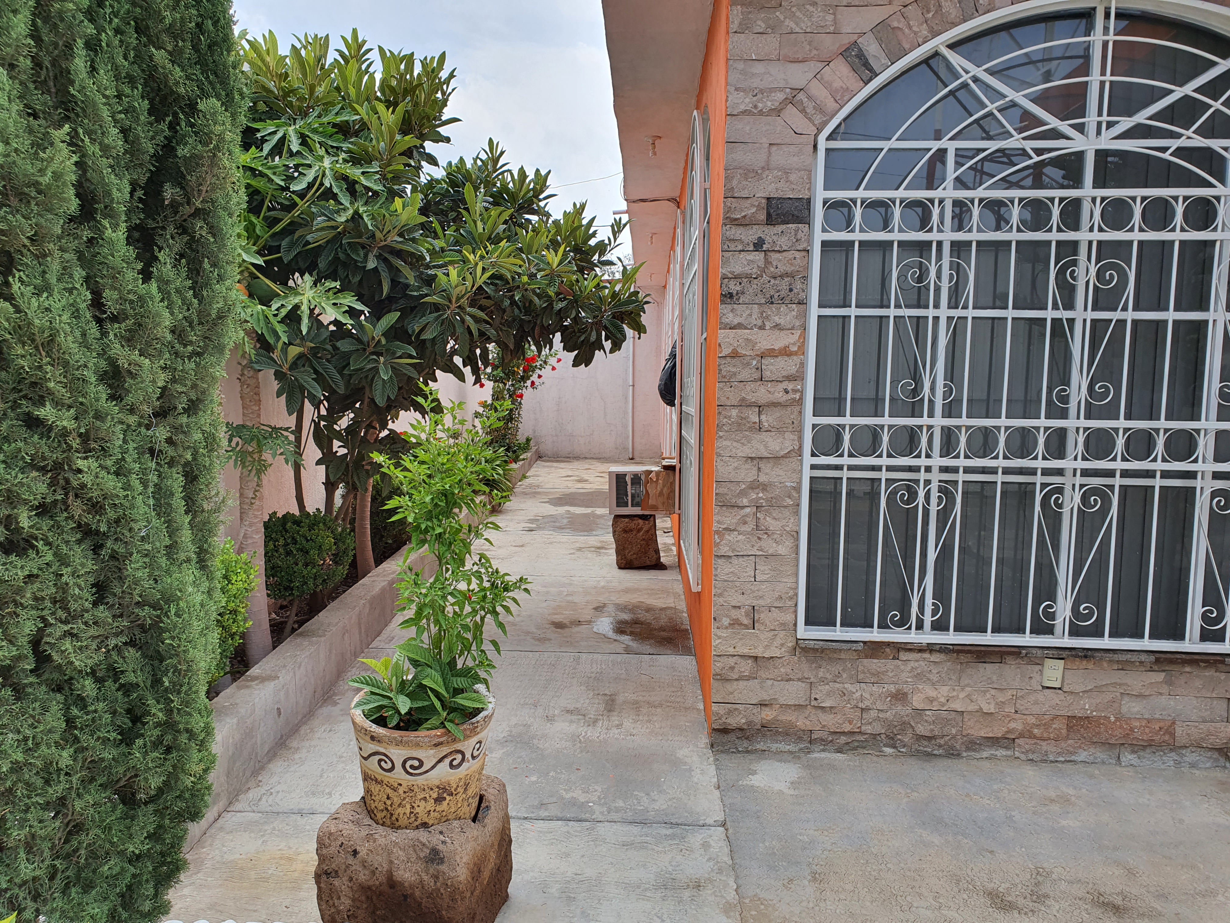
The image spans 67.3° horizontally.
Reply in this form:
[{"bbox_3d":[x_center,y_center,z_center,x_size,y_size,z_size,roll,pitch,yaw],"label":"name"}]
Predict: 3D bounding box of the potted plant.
[{"bbox_3d":[-0.463,0.382,2.436,0.460,1.120,0.440,1,8,1],"label":"potted plant"}]

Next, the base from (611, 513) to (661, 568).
[{"bbox_3d":[0.146,0.534,6.706,0.330,0.390,0.330,1,8,1],"label":"base"}]

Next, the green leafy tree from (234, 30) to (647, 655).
[{"bbox_3d":[-0.875,-0.636,4.708,2.150,2.850,2.200,1,8,1],"label":"green leafy tree"}]

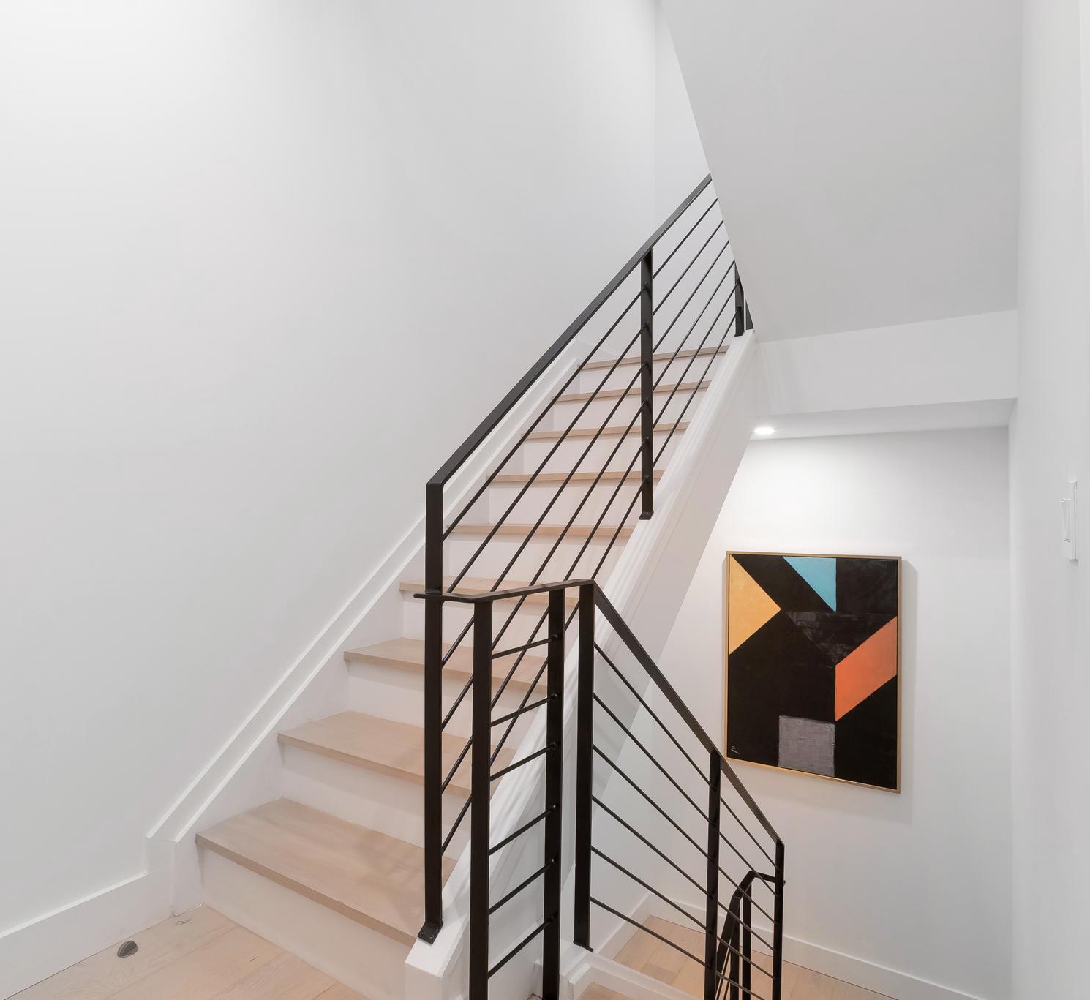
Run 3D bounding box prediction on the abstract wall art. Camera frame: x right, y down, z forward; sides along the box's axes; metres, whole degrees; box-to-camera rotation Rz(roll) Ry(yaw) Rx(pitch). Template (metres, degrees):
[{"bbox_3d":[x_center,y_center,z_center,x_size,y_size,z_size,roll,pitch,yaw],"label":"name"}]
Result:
[{"bbox_3d":[1.484,0.921,3.752,0.927,1.234,0.040,0,-1,33],"label":"abstract wall art"}]

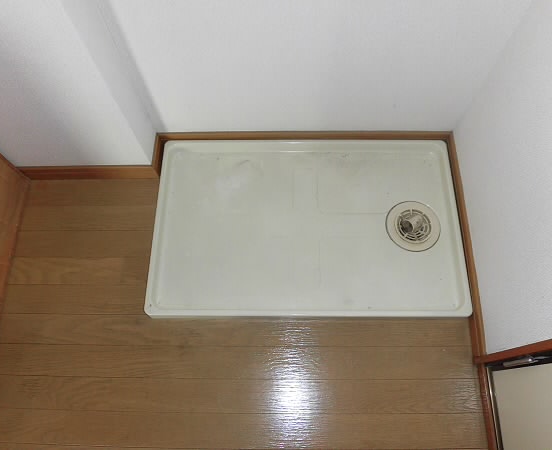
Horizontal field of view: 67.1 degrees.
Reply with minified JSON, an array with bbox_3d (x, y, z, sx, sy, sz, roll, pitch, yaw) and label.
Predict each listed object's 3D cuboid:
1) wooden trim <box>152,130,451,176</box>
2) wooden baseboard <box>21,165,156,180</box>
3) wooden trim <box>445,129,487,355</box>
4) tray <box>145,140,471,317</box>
[{"bbox_3d":[0.081,-0.198,1.200,0.835,0.063,0.122,0,69,1],"label":"wooden trim"},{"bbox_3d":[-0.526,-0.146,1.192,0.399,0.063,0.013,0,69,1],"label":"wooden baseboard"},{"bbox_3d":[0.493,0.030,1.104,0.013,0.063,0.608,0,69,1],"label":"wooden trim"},{"bbox_3d":[0.081,0.002,1.124,0.799,0.062,0.492,0,69,1],"label":"tray"}]

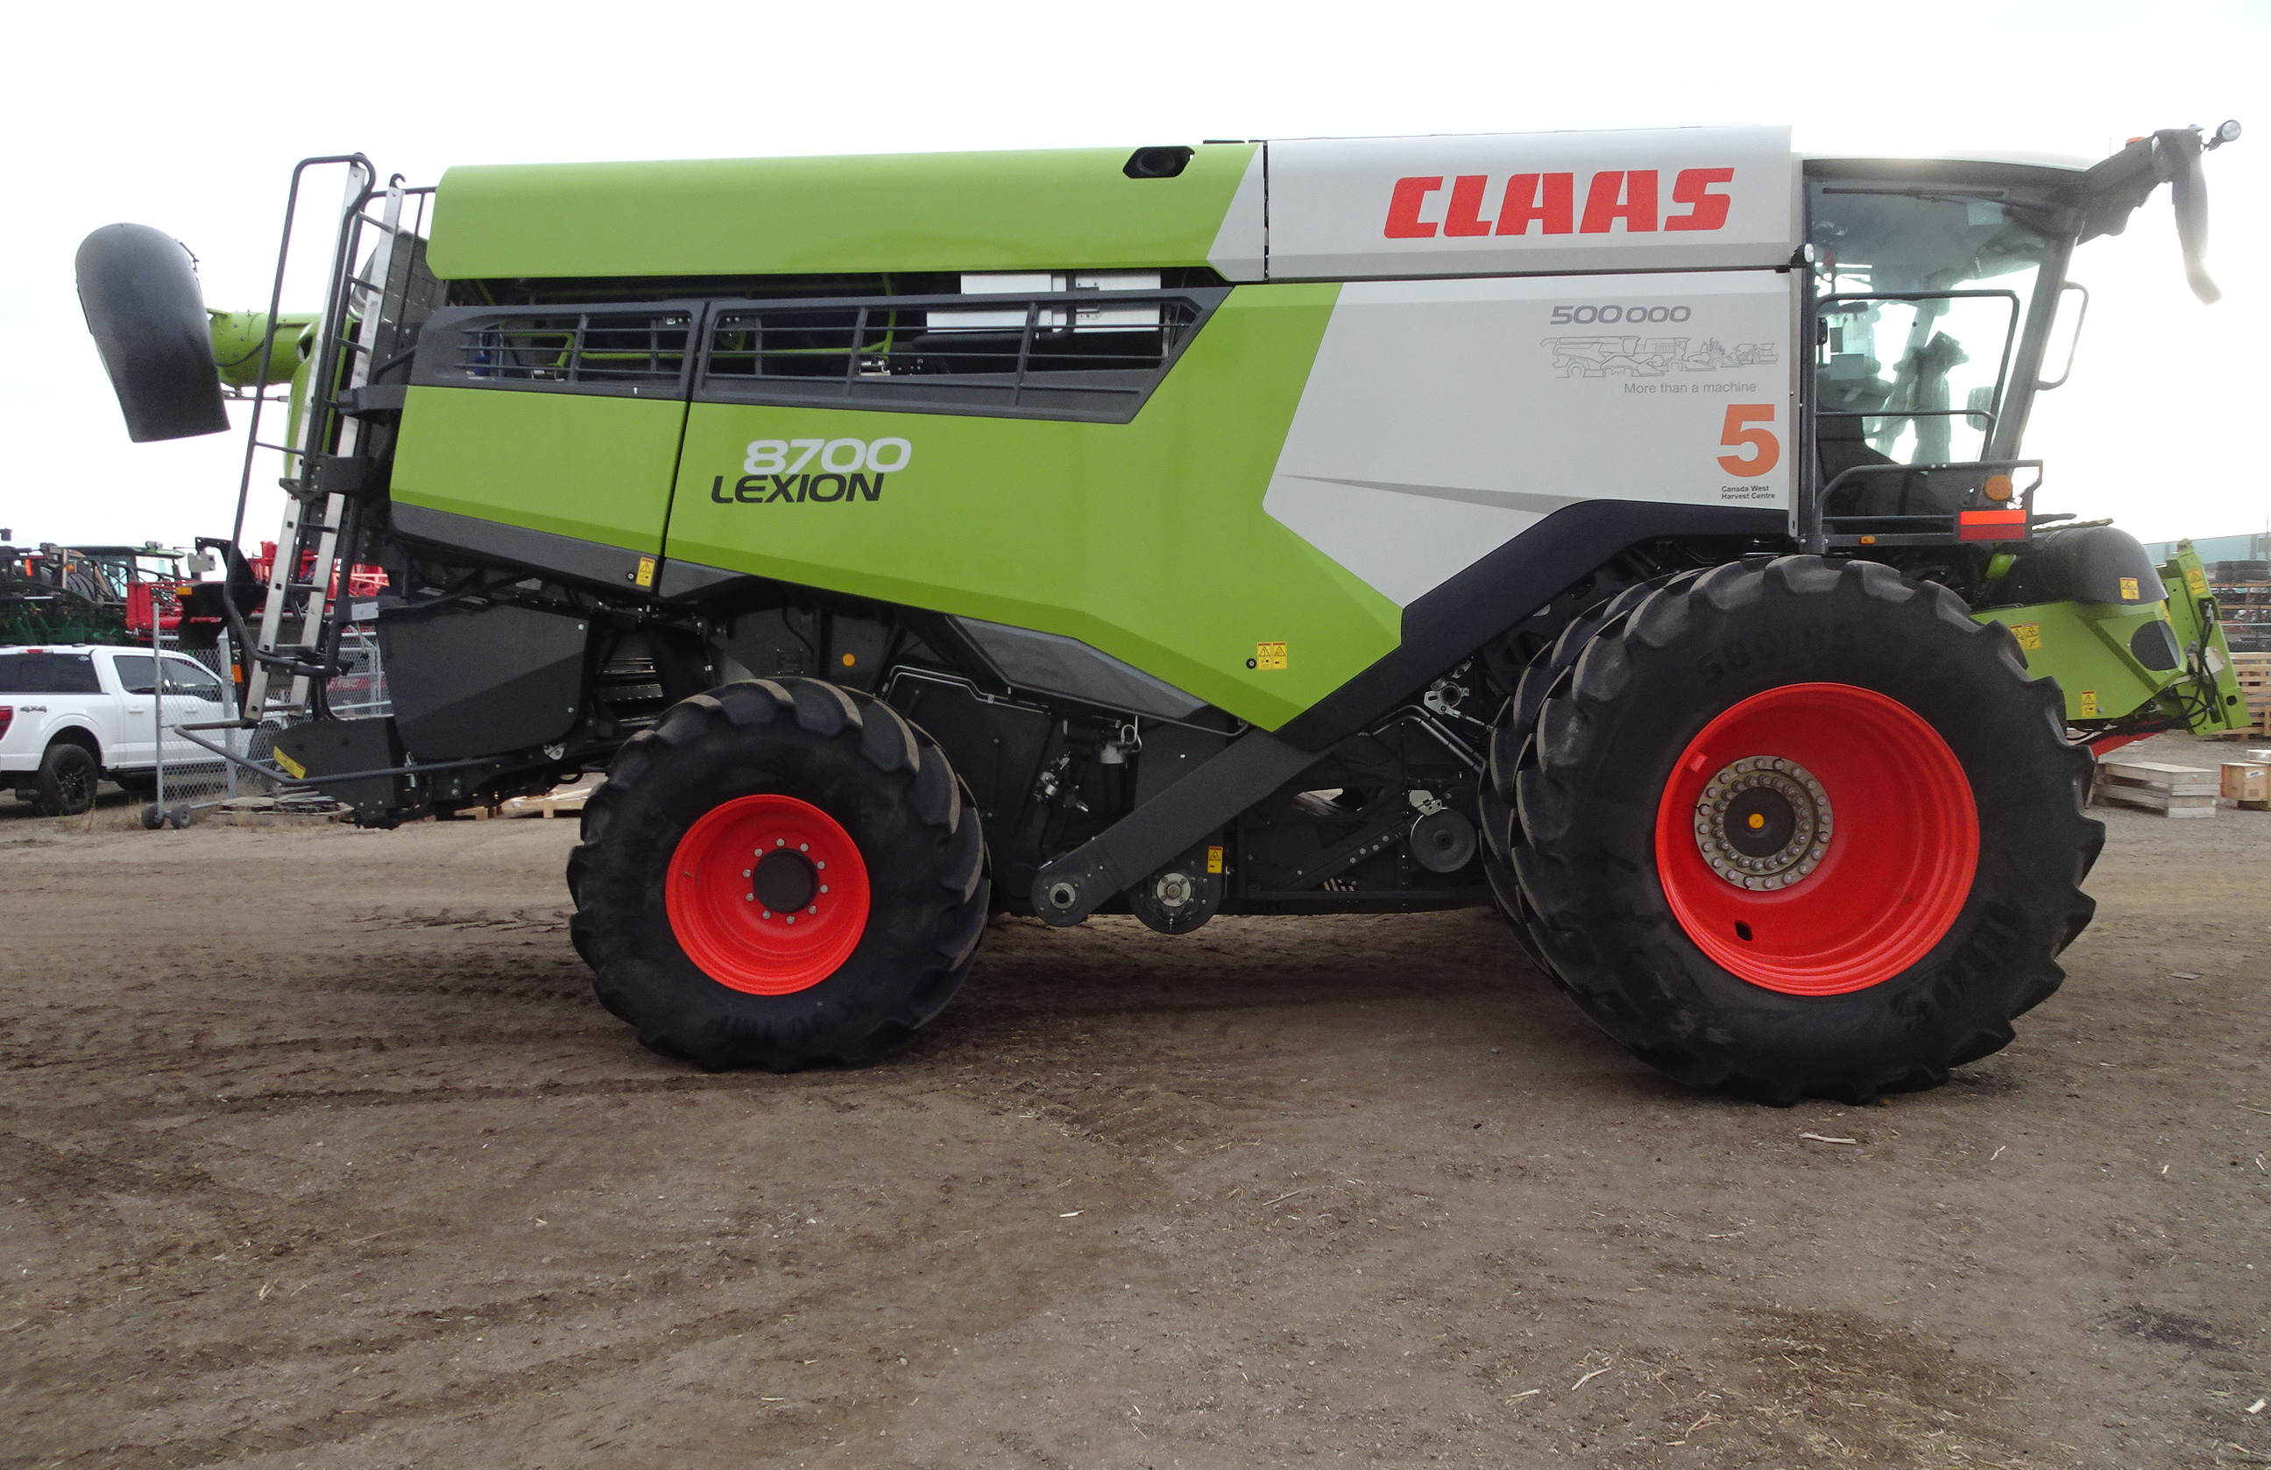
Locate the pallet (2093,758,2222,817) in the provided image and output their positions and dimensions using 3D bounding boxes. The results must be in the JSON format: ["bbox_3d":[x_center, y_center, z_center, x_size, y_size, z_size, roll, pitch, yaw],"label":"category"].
[{"bbox_3d":[11.700,0.646,18.040,0.560,0.490,1.800,0,2,10],"label":"pallet"}]

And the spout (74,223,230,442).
[{"bbox_3d":[-5.560,-2.280,8.900,0.760,1.180,0.600,0,2,3],"label":"spout"}]

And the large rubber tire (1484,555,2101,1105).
[{"bbox_3d":[2.469,0.315,6.267,2.040,1.980,1.360,0,2,4],"label":"large rubber tire"}]

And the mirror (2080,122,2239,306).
[{"bbox_3d":[4.080,-2.030,6.300,0.420,0.680,0.600,0,2,4],"label":"mirror"}]

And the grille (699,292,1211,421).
[{"bbox_3d":[-0.765,-1.560,6.575,2.150,0.530,0.120,0,2,4],"label":"grille"}]

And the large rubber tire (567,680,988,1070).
[{"bbox_3d":[-1.478,0.570,6.575,1.660,1.590,0.600,0,2,-2],"label":"large rubber tire"}]

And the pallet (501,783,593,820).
[{"bbox_3d":[-6.650,0.800,17.900,1.100,0.220,1.100,0,2,0],"label":"pallet"}]

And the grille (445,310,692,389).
[{"bbox_3d":[-2.413,-1.637,6.697,1.090,0.350,0.100,0,2,4],"label":"grille"}]

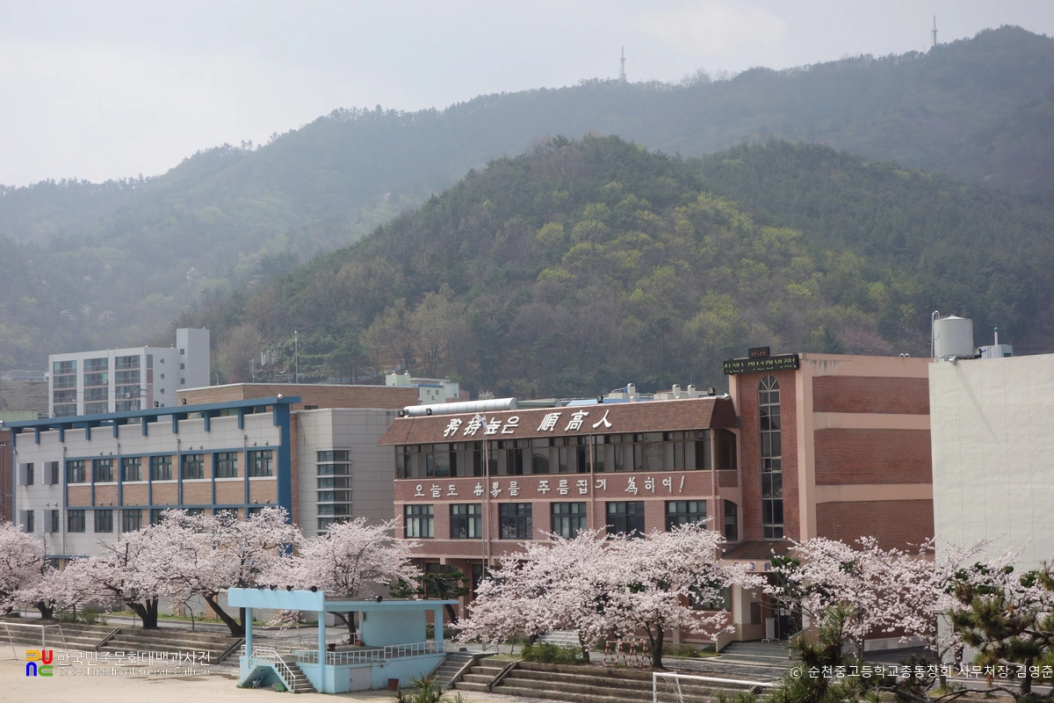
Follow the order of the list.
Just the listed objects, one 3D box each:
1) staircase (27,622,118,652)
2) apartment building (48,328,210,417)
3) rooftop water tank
[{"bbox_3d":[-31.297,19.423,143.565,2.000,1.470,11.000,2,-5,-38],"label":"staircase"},{"bbox_3d":[-75.965,10.227,402.467,28.516,26.854,15.663,-4,-5,40],"label":"apartment building"},{"bbox_3d":[23.083,-0.784,114.030,2.091,2.304,2.091,-1,-4,0],"label":"rooftop water tank"}]

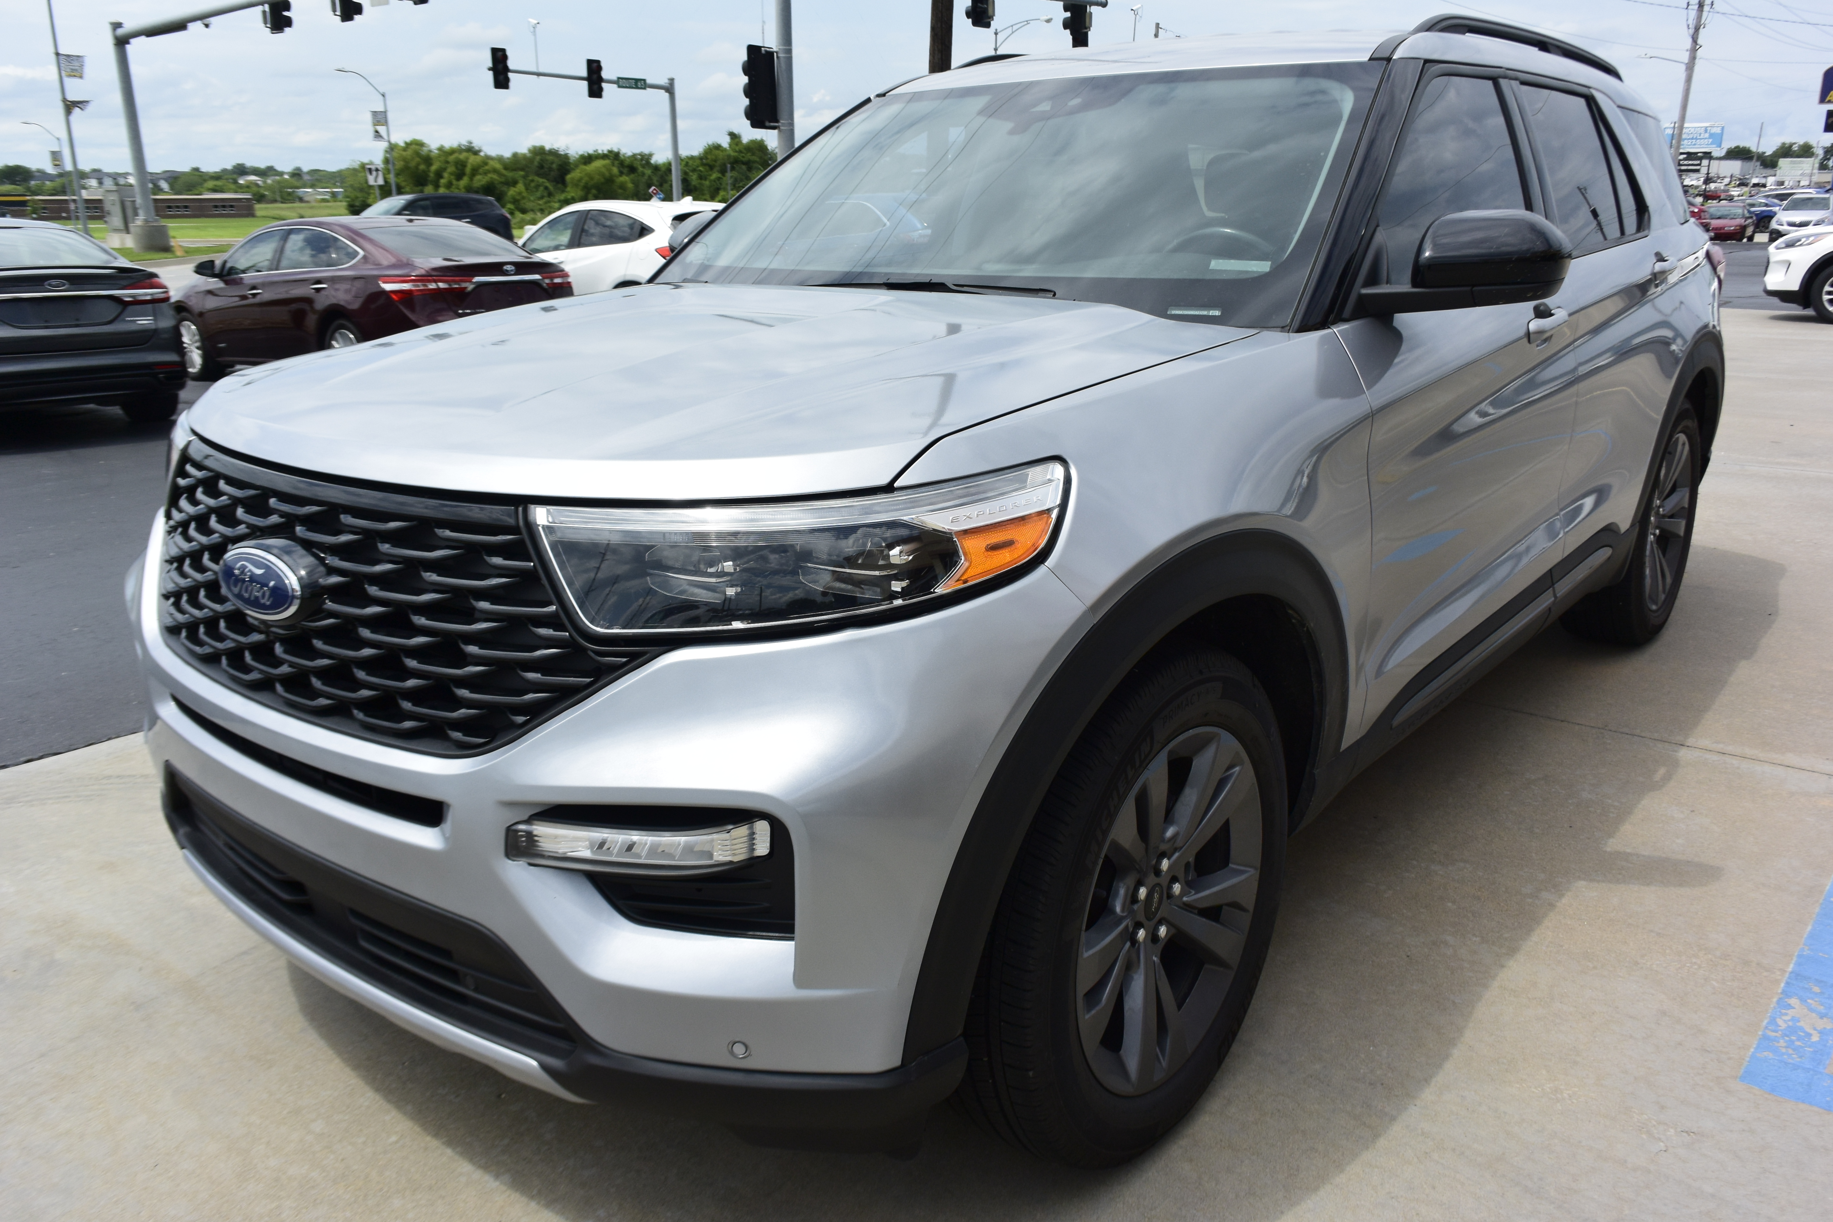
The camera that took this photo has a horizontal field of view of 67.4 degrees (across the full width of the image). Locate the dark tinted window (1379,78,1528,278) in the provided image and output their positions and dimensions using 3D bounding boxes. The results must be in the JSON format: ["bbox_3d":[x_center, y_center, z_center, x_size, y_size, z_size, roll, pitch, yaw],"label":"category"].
[{"bbox_3d":[0.996,-0.825,2.591,0.060,0.410,0.850,-10,7,42],"label":"dark tinted window"}]

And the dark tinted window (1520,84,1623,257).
[{"bbox_3d":[1.569,-1.040,3.261,0.060,0.390,0.650,-10,7,42],"label":"dark tinted window"}]

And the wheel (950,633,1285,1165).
[{"bbox_3d":[0.298,0.414,2.054,0.260,0.775,0.780,12,21,38],"label":"wheel"}]

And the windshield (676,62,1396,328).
[{"bbox_3d":[0.158,-0.879,2.866,1.570,0.130,0.870,13,58,37],"label":"windshield"}]

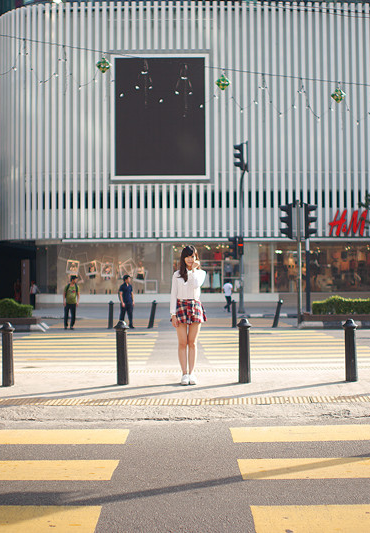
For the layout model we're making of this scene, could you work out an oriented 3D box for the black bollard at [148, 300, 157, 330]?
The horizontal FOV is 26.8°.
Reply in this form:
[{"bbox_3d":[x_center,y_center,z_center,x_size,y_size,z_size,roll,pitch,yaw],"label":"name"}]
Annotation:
[{"bbox_3d":[-1.021,1.548,24.969,0.178,0.883,0.178,9,-2,0],"label":"black bollard"}]

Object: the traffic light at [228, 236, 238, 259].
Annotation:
[{"bbox_3d":[2.217,-0.899,36.300,0.430,1.004,0.340,0,-1,-4],"label":"traffic light"}]

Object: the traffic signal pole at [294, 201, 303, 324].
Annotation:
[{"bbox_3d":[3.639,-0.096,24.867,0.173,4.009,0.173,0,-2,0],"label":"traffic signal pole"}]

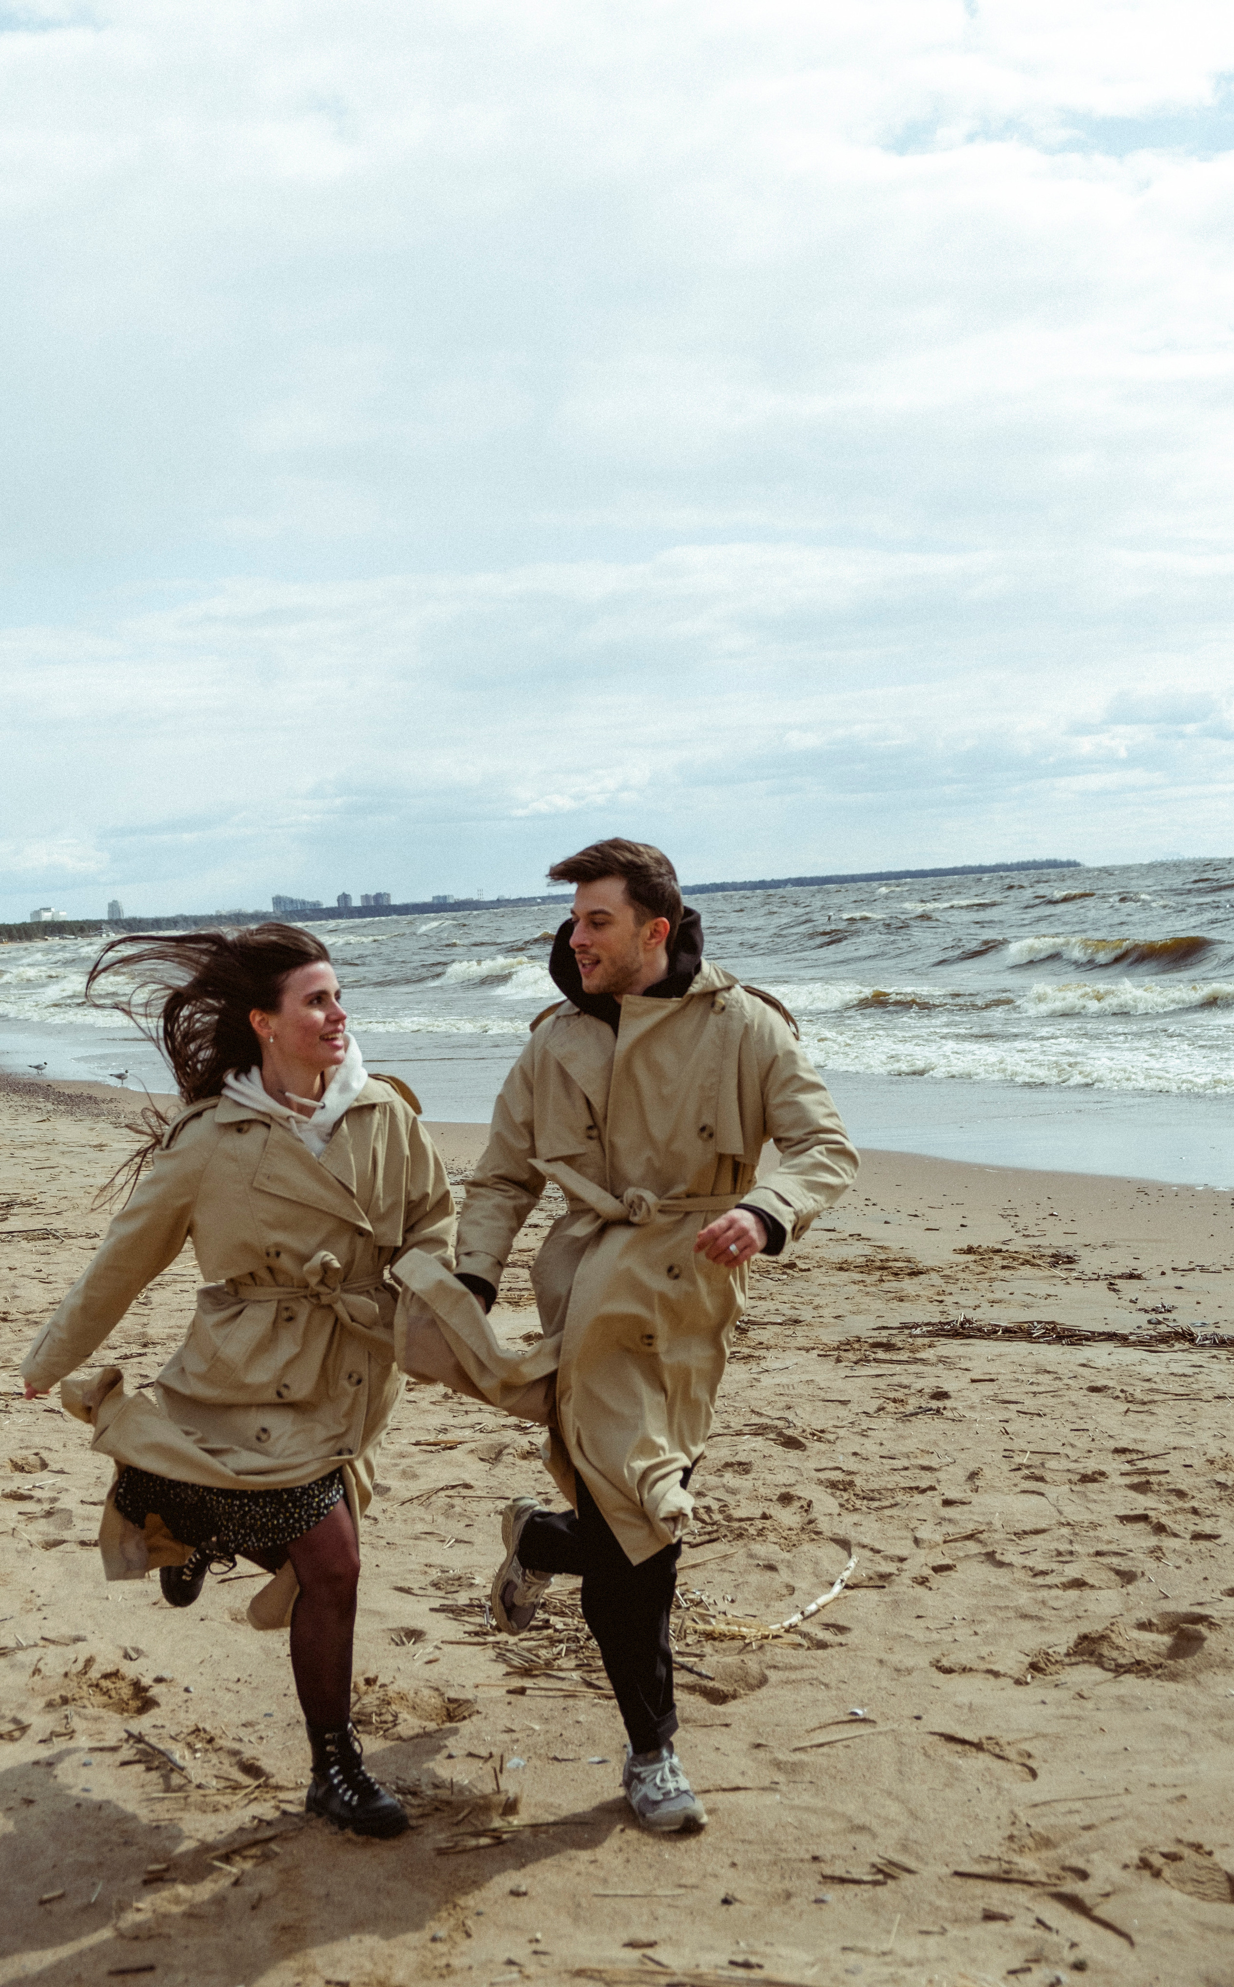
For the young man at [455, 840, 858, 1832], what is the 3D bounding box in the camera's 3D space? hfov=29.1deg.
[{"bbox_3d":[0.068,0.582,4.300,0.710,1.725,0.720,-4,2,-4],"label":"young man"}]

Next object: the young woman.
[{"bbox_3d":[-0.688,0.684,4.380,0.740,1.615,0.740,-5,2,-20],"label":"young woman"}]

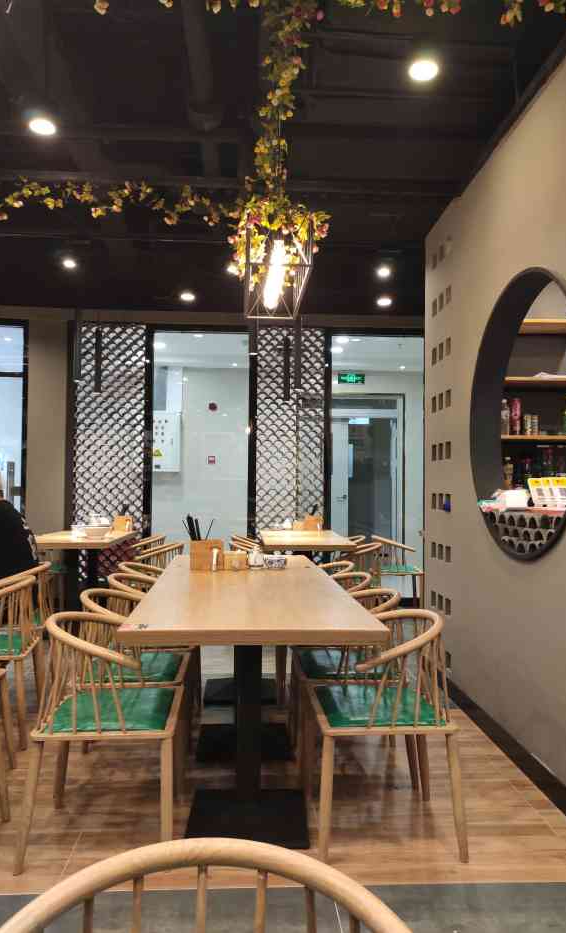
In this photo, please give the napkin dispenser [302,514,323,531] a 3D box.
[{"bbox_3d":[0.279,0.551,6.265,0.170,0.150,0.120,1,-2,-4],"label":"napkin dispenser"}]

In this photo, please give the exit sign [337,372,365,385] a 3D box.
[{"bbox_3d":[0.918,-1.164,8.966,0.360,0.145,0.040,1,-2,-4],"label":"exit sign"}]

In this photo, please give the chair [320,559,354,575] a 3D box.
[{"bbox_3d":[0.215,0.919,3.914,0.490,0.750,0.480,1,-2,-4],"label":"chair"}]

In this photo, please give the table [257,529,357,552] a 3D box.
[{"bbox_3d":[0.174,1.011,5.870,0.730,0.755,1.500,1,-2,-4],"label":"table"}]

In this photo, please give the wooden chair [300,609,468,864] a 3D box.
[{"bbox_3d":[0.340,0.870,2.320,0.490,0.755,0.480,1,-2,-4],"label":"wooden chair"}]

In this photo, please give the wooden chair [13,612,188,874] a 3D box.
[{"bbox_3d":[-0.603,0.905,2.323,0.500,0.735,0.550,1,-2,-4],"label":"wooden chair"}]

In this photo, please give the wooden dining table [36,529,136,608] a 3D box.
[{"bbox_3d":[-1.694,0.955,5.678,0.710,0.745,1.400,1,-2,-4],"label":"wooden dining table"}]

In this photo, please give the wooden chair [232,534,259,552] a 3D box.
[{"bbox_3d":[-0.227,0.972,5.689,0.490,0.750,0.480,1,-2,-4],"label":"wooden chair"}]

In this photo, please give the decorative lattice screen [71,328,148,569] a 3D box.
[{"bbox_3d":[-1.675,-0.114,6.535,0.750,2.600,0.060,1,-2,-4],"label":"decorative lattice screen"}]

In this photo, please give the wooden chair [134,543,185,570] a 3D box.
[{"bbox_3d":[-1.031,0.988,5.264,0.500,0.735,0.550,1,-2,-4],"label":"wooden chair"}]

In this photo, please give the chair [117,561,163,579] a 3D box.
[{"bbox_3d":[-0.731,0.954,4.002,0.500,0.735,0.550,1,-2,-4],"label":"chair"}]

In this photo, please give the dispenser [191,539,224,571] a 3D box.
[{"bbox_3d":[-0.411,0.479,3.648,0.180,0.160,0.130,1,-2,-4],"label":"dispenser"}]

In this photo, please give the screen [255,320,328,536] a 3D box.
[{"bbox_3d":[0.076,-0.071,6.827,0.720,2.650,0.060,1,-2,-4],"label":"screen"}]

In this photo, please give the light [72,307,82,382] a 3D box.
[{"bbox_3d":[-1.640,-0.981,5.392,0.060,0.610,0.060,1,-2,-4],"label":"light"}]

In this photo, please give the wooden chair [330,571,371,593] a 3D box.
[{"bbox_3d":[0.216,0.953,3.568,0.500,0.735,0.550,1,-2,-4],"label":"wooden chair"}]

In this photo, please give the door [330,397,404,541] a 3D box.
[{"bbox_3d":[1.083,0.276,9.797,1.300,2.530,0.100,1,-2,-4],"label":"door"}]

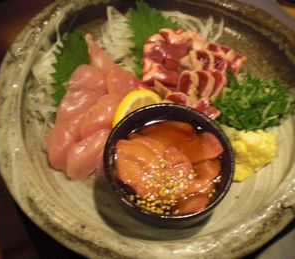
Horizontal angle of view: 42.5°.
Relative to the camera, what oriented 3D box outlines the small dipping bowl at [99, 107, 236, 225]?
[{"bbox_3d":[0.017,0.032,0.307,0.100,0.043,0.100,0,56,0],"label":"small dipping bowl"}]

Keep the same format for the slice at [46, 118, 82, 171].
[{"bbox_3d":[-0.073,0.012,0.334,0.023,0.014,0.050,11,57,7],"label":"slice"}]

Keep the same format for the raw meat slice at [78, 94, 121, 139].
[{"bbox_3d":[-0.042,-0.012,0.343,0.024,0.014,0.047,27,60,17],"label":"raw meat slice"}]

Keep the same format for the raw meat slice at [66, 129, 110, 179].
[{"bbox_3d":[-0.052,0.020,0.330,0.022,0.014,0.050,26,60,16],"label":"raw meat slice"}]

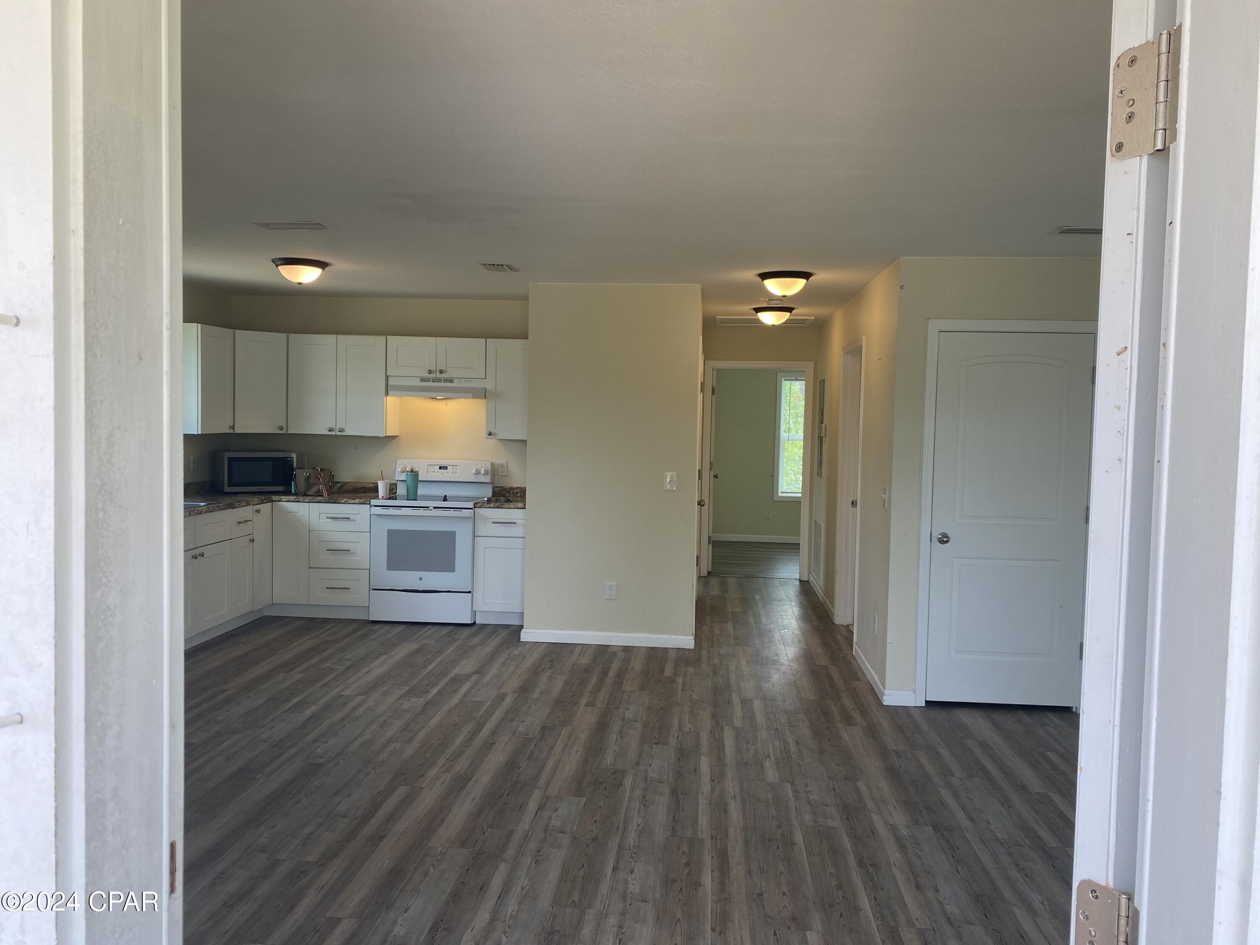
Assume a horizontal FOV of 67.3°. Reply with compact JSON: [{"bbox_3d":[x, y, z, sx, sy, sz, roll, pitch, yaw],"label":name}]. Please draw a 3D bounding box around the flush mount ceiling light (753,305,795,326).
[{"bbox_3d":[1.146,-1.242,7.527,0.328,0.142,0.328,1,3,5],"label":"flush mount ceiling light"}]

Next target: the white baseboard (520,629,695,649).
[{"bbox_3d":[-0.157,1.142,6.505,1.200,0.085,0.020,1,3,5],"label":"white baseboard"}]

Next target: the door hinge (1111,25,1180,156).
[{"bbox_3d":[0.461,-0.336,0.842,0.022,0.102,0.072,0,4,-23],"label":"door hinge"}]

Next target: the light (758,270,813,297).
[{"bbox_3d":[0.947,-1.141,5.764,0.328,0.142,0.328,1,3,5],"label":"light"}]

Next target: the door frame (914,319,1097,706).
[{"bbox_3d":[2.064,0.242,5.180,0.935,2.122,0.110,1,3,5],"label":"door frame"}]

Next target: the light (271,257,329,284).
[{"bbox_3d":[-1.965,-1.189,5.653,0.328,0.142,0.328,1,3,5],"label":"light"}]

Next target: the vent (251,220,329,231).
[{"bbox_3d":[-1.615,-1.183,4.565,0.352,0.018,0.195,1,3,5],"label":"vent"}]

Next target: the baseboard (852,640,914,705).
[{"bbox_3d":[1.541,1.217,5.775,0.175,0.085,1.093,1,3,5],"label":"baseboard"}]

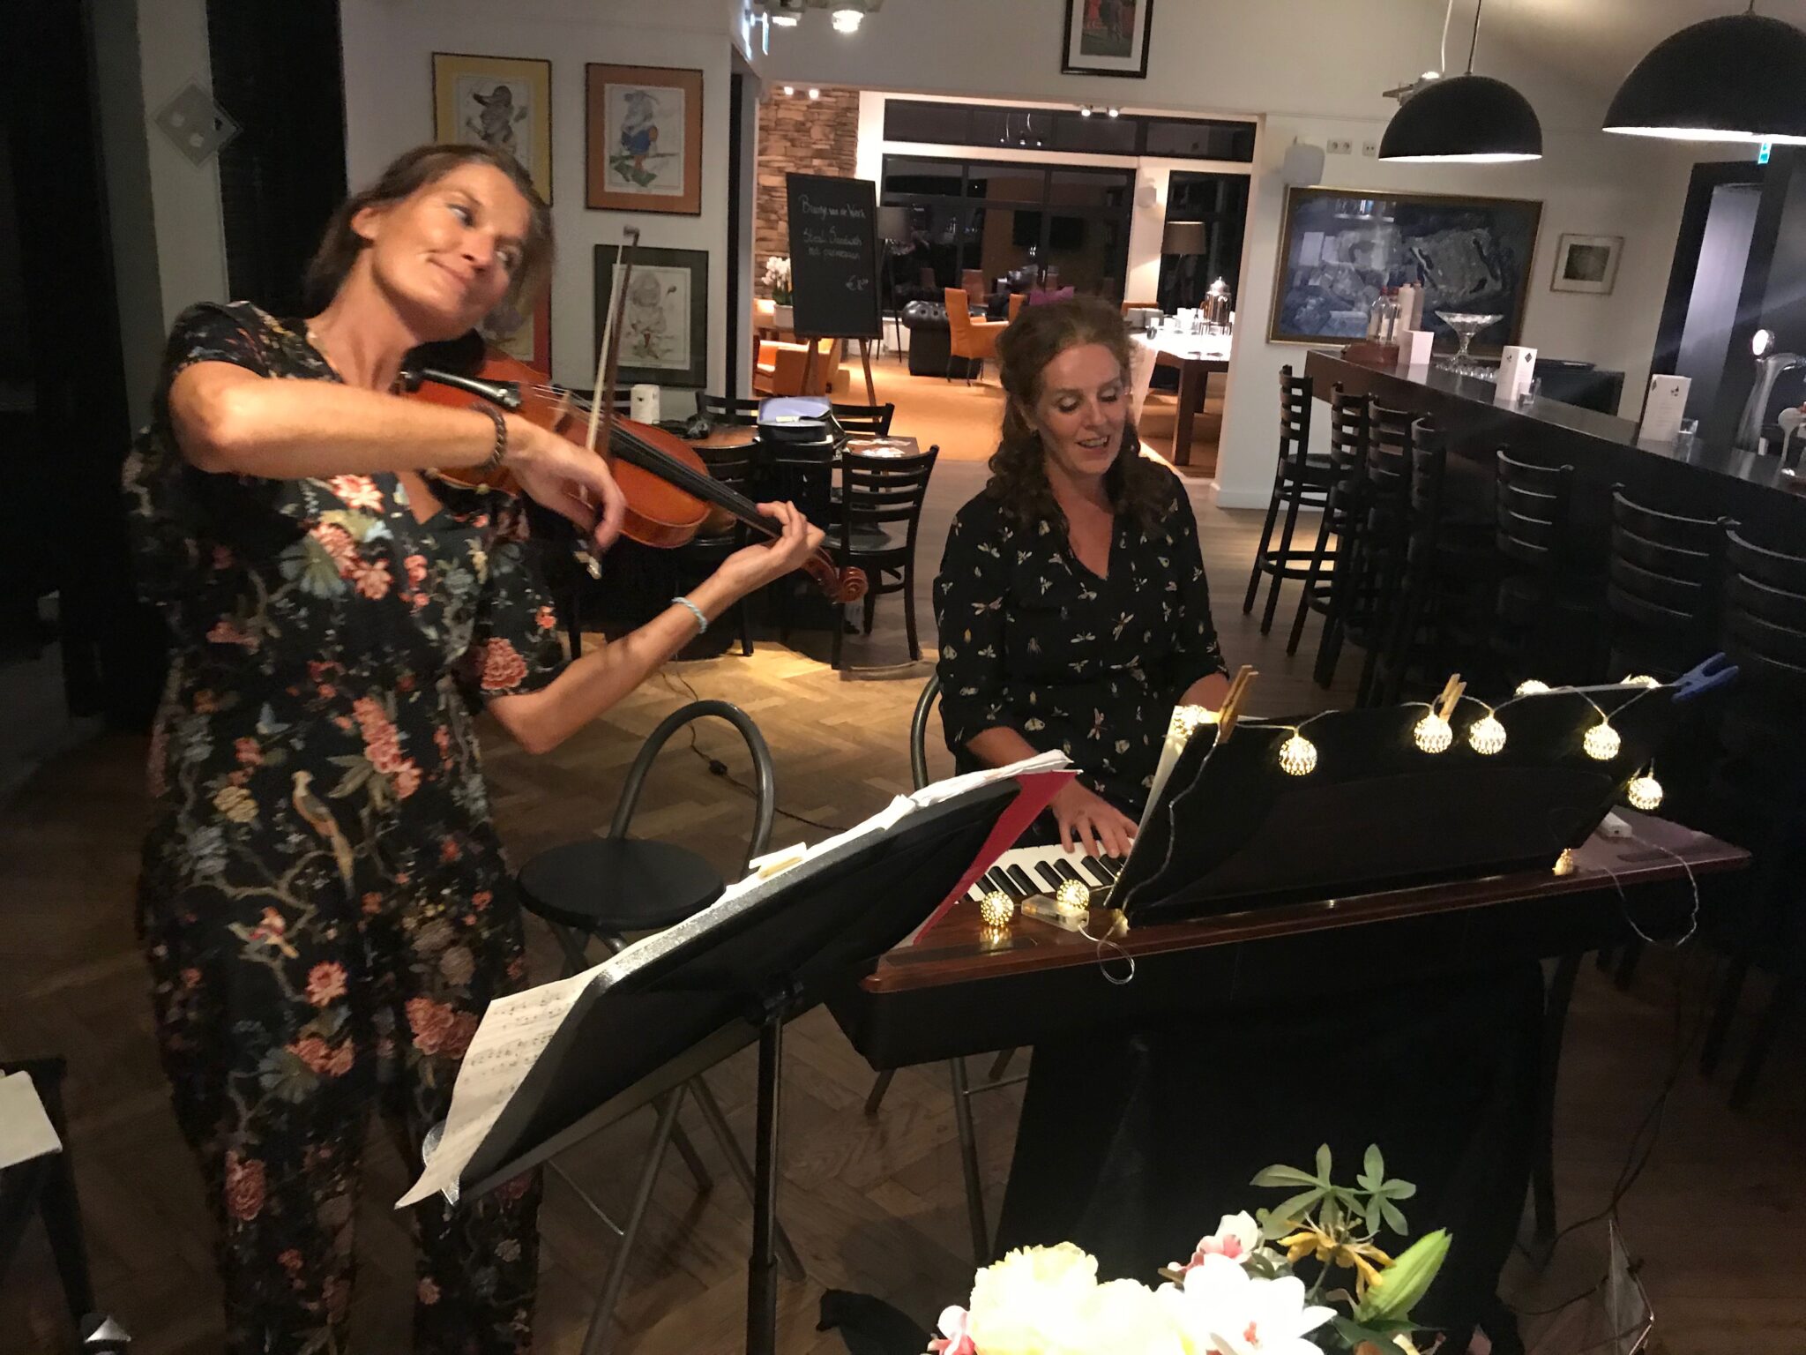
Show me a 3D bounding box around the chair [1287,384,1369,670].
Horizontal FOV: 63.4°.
[{"bbox_3d":[1.913,-0.566,5.878,0.500,1.155,0.430,3,17,-1],"label":"chair"}]

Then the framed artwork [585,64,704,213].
[{"bbox_3d":[-1.331,-2.757,7.497,0.602,0.710,0.030,3,17,0],"label":"framed artwork"}]

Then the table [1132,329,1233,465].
[{"bbox_3d":[2.655,-2.593,13.219,1.087,0.800,3.948,3,17,-1],"label":"table"}]

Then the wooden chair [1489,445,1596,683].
[{"bbox_3d":[1.875,-0.055,4.130,0.482,1.138,0.431,3,17,-1],"label":"wooden chair"}]

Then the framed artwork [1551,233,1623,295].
[{"bbox_3d":[4.312,-2.593,9.187,0.392,0.349,0.031,3,17,-1],"label":"framed artwork"}]

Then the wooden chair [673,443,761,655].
[{"bbox_3d":[-0.811,-0.538,5.771,0.430,0.850,0.500,-3,18,-19],"label":"wooden chair"}]

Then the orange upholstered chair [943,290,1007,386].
[{"bbox_3d":[0.915,-3.888,16.757,0.615,1.026,0.554,-8,20,-32],"label":"orange upholstered chair"}]

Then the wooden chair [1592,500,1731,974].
[{"bbox_3d":[1.942,0.169,3.463,0.510,1.155,0.440,2,17,-4],"label":"wooden chair"}]

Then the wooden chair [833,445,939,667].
[{"bbox_3d":[-0.177,-0.508,5.729,0.426,0.846,0.482,-6,19,-28],"label":"wooden chair"}]

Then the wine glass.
[{"bbox_3d":[2.943,-1.740,7.583,0.335,0.290,0.335,3,17,0],"label":"wine glass"}]

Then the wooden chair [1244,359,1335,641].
[{"bbox_3d":[1.907,-0.794,6.630,0.500,1.155,0.430,3,17,-1],"label":"wooden chair"}]

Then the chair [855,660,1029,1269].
[{"bbox_3d":[0.196,0.431,2.540,0.385,0.943,0.472,-7,20,-31],"label":"chair"}]

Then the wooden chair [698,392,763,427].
[{"bbox_3d":[-0.860,-0.844,6.704,0.426,0.846,0.482,9,18,18],"label":"wooden chair"}]

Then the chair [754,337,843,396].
[{"bbox_3d":[-1.082,-3.257,14.979,0.740,0.680,0.700,-3,18,-21],"label":"chair"}]

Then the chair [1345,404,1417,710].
[{"bbox_3d":[1.907,-0.430,5.371,0.482,1.138,0.431,3,17,-1],"label":"chair"}]

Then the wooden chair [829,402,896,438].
[{"bbox_3d":[-0.230,-0.797,6.670,0.426,0.846,0.482,0,17,-11],"label":"wooden chair"}]

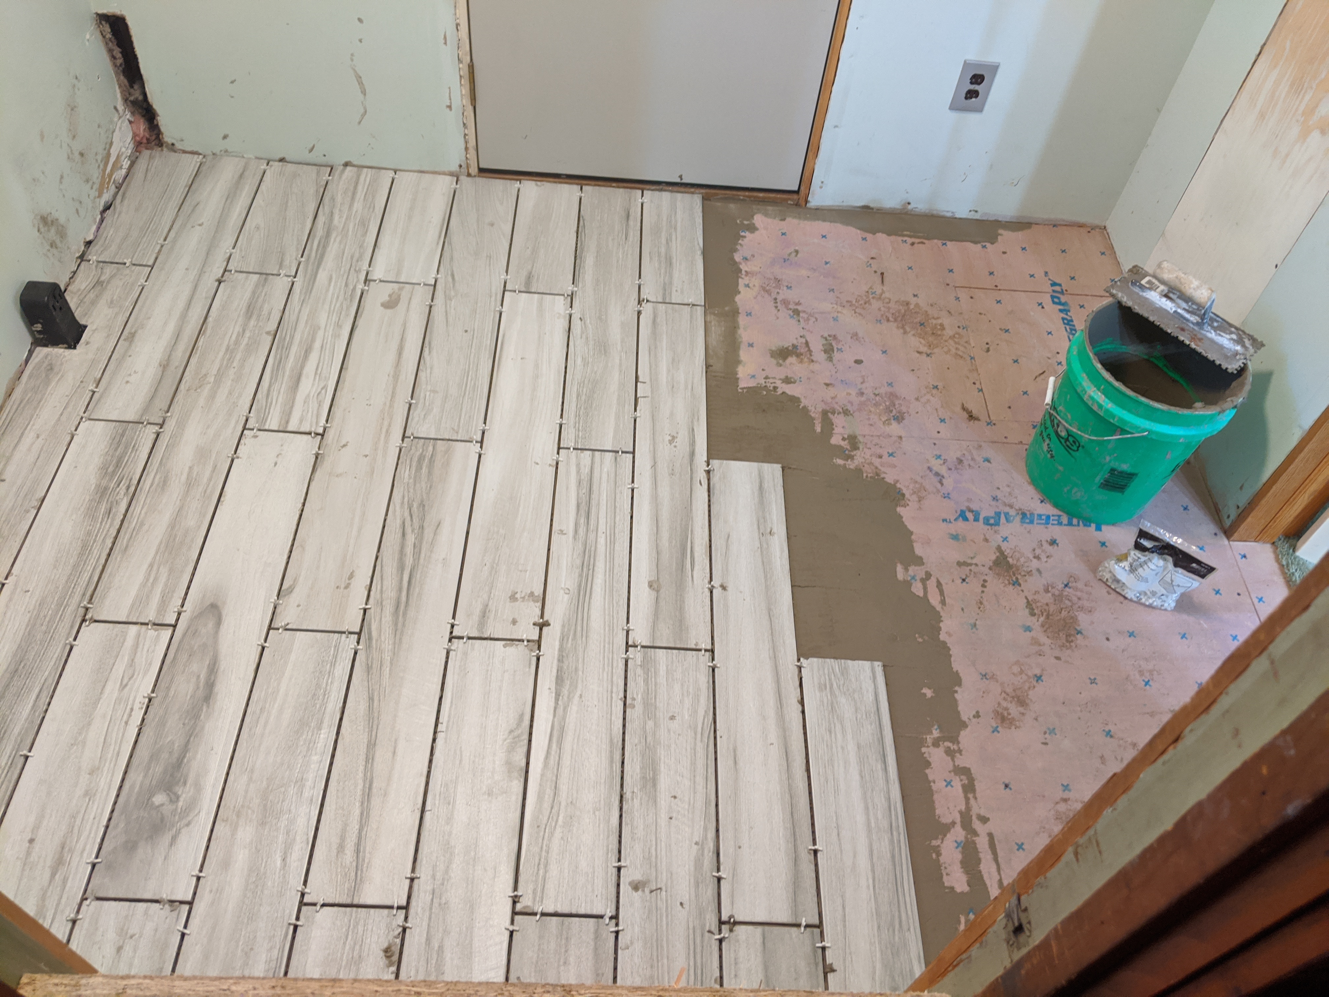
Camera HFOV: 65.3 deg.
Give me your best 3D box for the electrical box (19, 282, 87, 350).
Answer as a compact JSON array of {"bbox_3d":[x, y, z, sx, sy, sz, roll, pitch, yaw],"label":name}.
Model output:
[{"bbox_3d":[-1.255,-0.375,2.121,0.067,0.126,0.061,4,52,-4],"label":"electrical box"}]

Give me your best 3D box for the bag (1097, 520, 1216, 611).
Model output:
[{"bbox_3d":[0.961,0.138,2.017,0.168,0.055,0.150,32,80,17],"label":"bag"}]

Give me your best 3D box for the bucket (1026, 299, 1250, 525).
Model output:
[{"bbox_3d":[0.912,-0.157,2.061,0.308,0.370,0.308,3,52,-4],"label":"bucket"}]

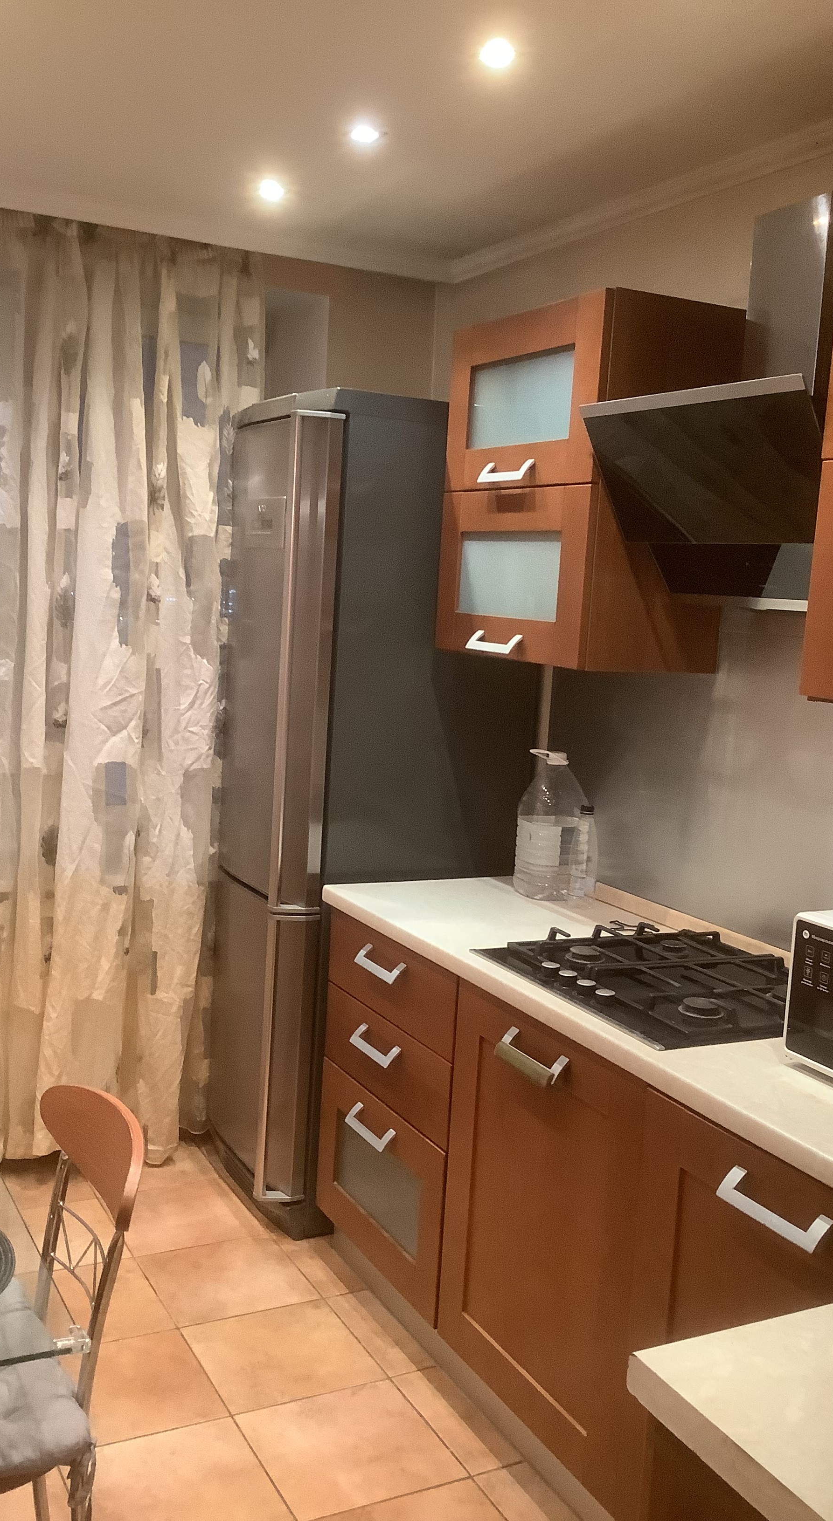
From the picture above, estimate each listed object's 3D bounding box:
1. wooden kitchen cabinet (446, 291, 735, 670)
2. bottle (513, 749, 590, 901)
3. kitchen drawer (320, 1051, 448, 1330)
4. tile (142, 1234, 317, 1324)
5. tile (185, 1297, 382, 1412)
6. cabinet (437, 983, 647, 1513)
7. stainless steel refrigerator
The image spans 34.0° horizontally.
[{"bbox_3d":[0.357,-0.583,2.983,0.343,0.726,0.599,0,8,-28],"label":"wooden kitchen cabinet"},{"bbox_3d":[0.317,0.144,3.191,0.163,0.337,0.163,3,7,0],"label":"bottle"},{"bbox_3d":[0.148,0.904,3.047,0.530,0.362,0.592,0,8,-28],"label":"kitchen drawer"},{"bbox_3d":[-0.426,1.169,3.067,0.330,0.010,0.327,0,8,-28],"label":"tile"},{"bbox_3d":[-0.275,1.214,2.780,0.330,0.010,0.327,0,8,-28],"label":"tile"},{"bbox_3d":[0.447,0.821,2.547,0.560,0.720,0.605,-1,8,-28],"label":"cabinet"},{"bbox_3d":[-0.137,0.122,3.515,0.654,1.989,0.600,0,8,-28],"label":"stainless steel refrigerator"}]

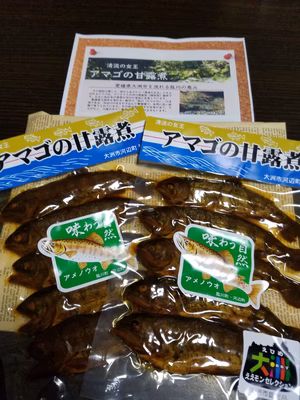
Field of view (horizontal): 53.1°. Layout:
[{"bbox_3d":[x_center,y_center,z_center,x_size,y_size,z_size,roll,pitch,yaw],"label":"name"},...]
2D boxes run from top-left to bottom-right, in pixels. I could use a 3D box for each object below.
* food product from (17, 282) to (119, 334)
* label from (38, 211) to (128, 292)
[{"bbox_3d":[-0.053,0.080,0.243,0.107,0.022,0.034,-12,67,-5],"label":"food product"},{"bbox_3d":[-0.051,0.043,0.252,0.081,0.006,0.059,-14,67,-5],"label":"label"}]

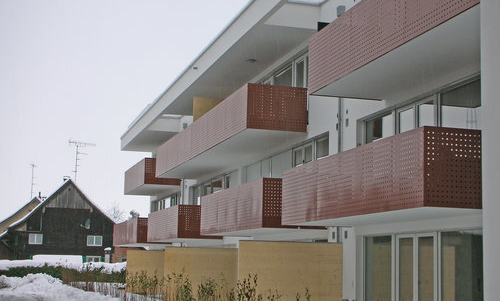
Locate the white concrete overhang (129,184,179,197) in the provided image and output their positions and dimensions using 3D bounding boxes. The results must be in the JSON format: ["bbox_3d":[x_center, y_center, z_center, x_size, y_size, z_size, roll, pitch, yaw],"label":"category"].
[{"bbox_3d":[-5.394,2.154,48.189,1.888,0.250,7.128,3,-8,-15],"label":"white concrete overhang"}]

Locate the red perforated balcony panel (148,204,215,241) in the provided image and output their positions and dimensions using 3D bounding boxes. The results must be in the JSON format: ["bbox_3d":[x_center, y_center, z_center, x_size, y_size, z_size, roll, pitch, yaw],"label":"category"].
[{"bbox_3d":[-2.974,3.321,38.990,1.914,1.320,7.524,3,-8,-15],"label":"red perforated balcony panel"}]

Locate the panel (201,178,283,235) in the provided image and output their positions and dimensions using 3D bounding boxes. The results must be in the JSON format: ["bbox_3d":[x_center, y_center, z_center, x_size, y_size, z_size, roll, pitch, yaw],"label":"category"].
[{"bbox_3d":[0.231,1.898,27.501,1.914,1.320,7.524,3,-8,-15],"label":"panel"}]

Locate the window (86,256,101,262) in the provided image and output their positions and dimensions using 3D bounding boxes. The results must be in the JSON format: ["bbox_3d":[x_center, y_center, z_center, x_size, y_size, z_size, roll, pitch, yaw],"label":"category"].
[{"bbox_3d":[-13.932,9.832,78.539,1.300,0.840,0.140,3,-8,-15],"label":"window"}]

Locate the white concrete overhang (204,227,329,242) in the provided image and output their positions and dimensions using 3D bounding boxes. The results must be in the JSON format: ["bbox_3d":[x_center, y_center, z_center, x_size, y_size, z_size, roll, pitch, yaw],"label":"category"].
[{"bbox_3d":[0.230,2.508,27.425,1.888,0.250,7.524,3,-8,-15],"label":"white concrete overhang"}]

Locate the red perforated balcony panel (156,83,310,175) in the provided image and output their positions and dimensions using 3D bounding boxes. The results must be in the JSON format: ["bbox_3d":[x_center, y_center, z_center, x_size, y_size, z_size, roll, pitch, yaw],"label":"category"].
[{"bbox_3d":[-1.241,-0.363,32.891,1.861,1.320,15.444,3,-8,-15],"label":"red perforated balcony panel"}]

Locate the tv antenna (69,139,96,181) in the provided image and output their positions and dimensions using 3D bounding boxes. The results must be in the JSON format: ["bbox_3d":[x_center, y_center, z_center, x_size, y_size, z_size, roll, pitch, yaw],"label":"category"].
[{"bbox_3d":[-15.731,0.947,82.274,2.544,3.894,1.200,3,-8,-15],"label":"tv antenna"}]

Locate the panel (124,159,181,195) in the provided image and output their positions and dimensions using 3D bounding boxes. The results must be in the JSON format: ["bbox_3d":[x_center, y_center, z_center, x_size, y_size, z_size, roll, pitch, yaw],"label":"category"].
[{"bbox_3d":[-5.393,1.544,48.265,1.914,1.320,7.128,3,-8,-15],"label":"panel"}]

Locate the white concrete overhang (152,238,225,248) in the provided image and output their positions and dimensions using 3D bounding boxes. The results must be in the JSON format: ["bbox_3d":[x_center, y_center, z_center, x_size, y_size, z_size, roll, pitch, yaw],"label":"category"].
[{"bbox_3d":[-2.975,3.931,38.914,1.888,0.250,7.524,3,-8,-15],"label":"white concrete overhang"}]

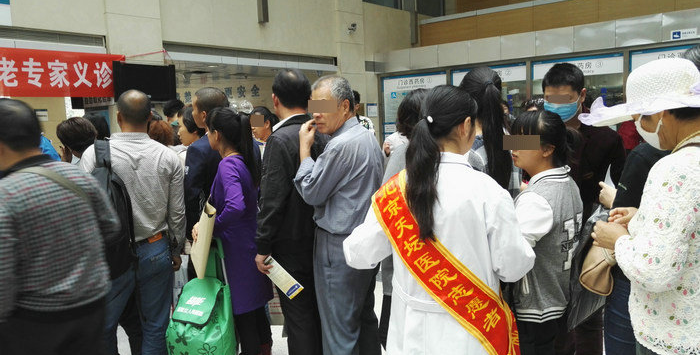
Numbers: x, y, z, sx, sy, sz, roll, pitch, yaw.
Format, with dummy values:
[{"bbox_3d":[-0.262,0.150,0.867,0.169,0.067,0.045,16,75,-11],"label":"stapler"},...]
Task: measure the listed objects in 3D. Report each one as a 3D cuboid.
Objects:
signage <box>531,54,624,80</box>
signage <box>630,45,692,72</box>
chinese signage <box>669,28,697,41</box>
[{"bbox_3d":[2.858,-1.390,6.338,1.083,0.242,0.050,2,7,36],"label":"signage"},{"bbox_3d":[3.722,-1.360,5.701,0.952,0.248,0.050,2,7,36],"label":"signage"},{"bbox_3d":[3.765,-1.611,5.637,0.242,0.104,0.020,2,7,36],"label":"chinese signage"}]

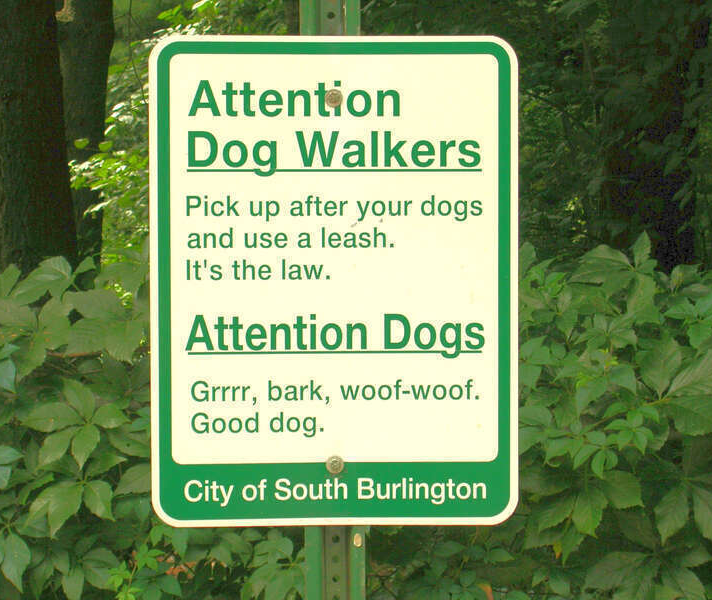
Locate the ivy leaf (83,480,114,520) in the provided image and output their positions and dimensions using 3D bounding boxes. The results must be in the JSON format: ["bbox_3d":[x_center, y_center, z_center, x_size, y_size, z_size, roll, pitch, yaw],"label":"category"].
[{"bbox_3d":[-0.393,0.307,2.900,0.045,0.060,0.025,-1,2,-8],"label":"ivy leaf"}]

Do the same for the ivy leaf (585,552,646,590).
[{"bbox_3d":[0.377,0.394,2.750,0.107,0.054,0.012,-26,-37,-9],"label":"ivy leaf"}]

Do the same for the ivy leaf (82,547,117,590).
[{"bbox_3d":[-0.382,0.400,2.820,0.066,0.062,0.014,29,-31,7],"label":"ivy leaf"}]

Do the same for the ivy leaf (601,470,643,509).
[{"bbox_3d":[0.385,0.276,2.750,0.058,0.077,0.013,-42,-18,-31],"label":"ivy leaf"}]

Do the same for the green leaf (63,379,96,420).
[{"bbox_3d":[-0.426,0.153,2.920,0.051,0.063,0.030,-1,2,-8],"label":"green leaf"}]

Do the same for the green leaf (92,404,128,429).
[{"bbox_3d":[-0.363,0.172,2.800,0.056,0.046,0.010,-2,-40,-13],"label":"green leaf"}]

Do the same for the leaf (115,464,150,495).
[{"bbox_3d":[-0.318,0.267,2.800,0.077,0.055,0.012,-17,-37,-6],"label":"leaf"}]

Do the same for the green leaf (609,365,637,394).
[{"bbox_3d":[0.388,0.114,2.750,0.038,0.010,0.053,-34,67,-34],"label":"green leaf"}]

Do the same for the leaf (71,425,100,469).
[{"bbox_3d":[-0.412,0.223,2.890,0.045,0.066,0.028,-1,2,-8],"label":"leaf"}]

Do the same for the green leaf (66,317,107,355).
[{"bbox_3d":[-0.421,0.057,2.960,0.061,0.055,0.035,-1,2,-8],"label":"green leaf"}]

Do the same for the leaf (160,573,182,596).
[{"bbox_3d":[-0.274,0.420,2.800,0.046,0.010,0.036,32,54,13],"label":"leaf"}]

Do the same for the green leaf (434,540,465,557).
[{"bbox_3d":[0.148,0.393,3.000,0.046,0.025,0.025,0,2,3],"label":"green leaf"}]

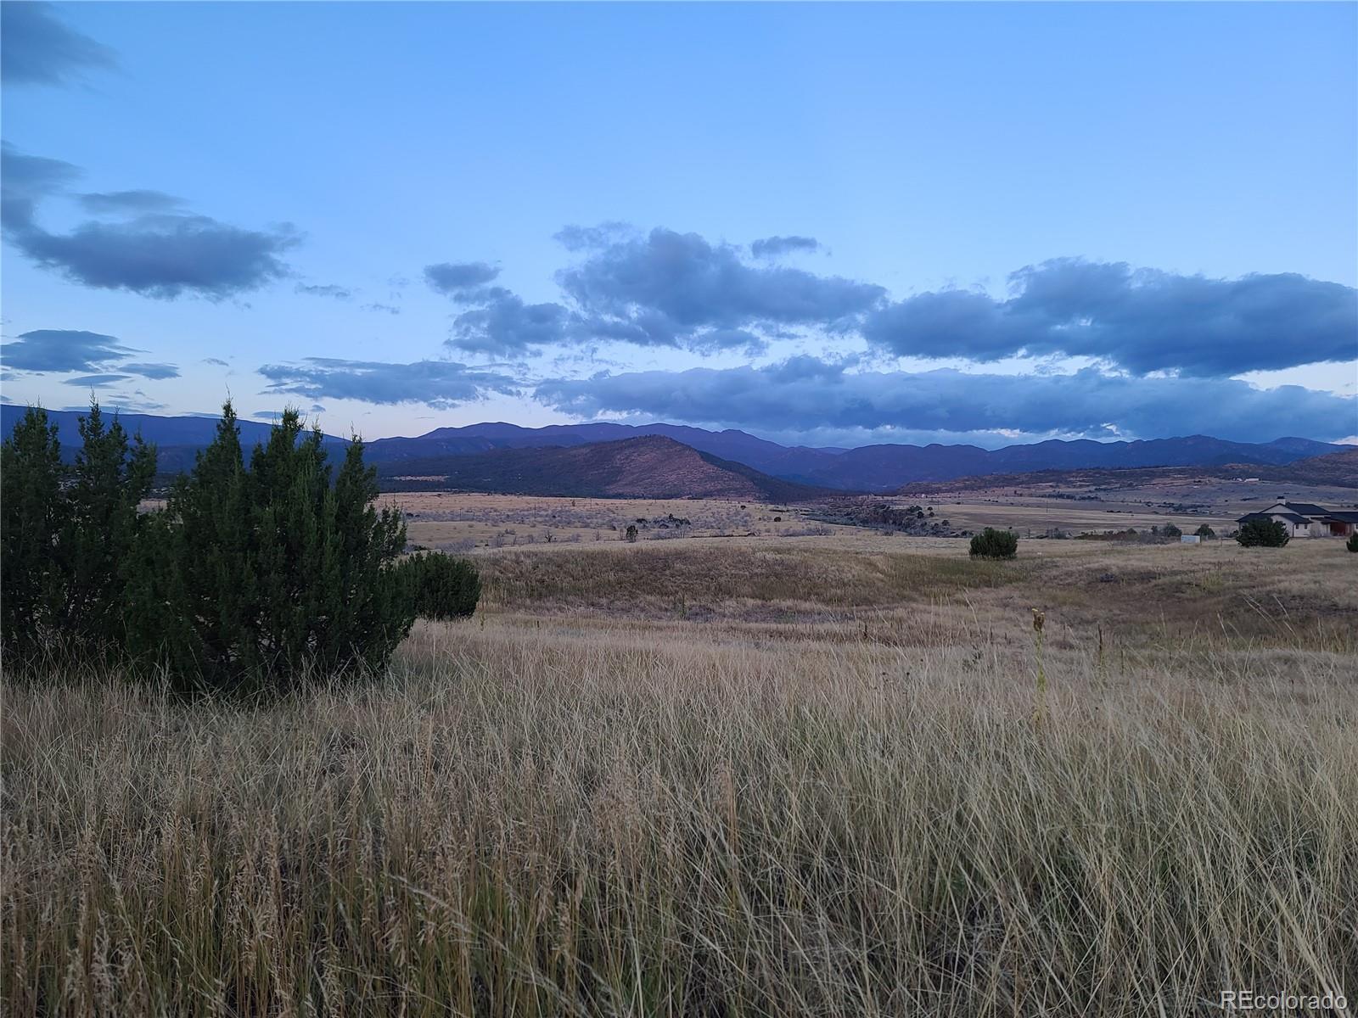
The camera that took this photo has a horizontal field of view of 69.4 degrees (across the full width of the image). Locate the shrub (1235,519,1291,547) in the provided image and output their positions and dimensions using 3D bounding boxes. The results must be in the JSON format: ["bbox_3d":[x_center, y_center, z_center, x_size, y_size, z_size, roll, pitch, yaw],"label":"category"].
[{"bbox_3d":[46.451,1.941,78.000,4.300,2.350,4.000,0,1,0],"label":"shrub"}]

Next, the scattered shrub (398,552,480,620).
[{"bbox_3d":[-4.184,1.352,17.000,1.450,1.200,1.350,0,1,0],"label":"scattered shrub"}]

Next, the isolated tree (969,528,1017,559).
[{"bbox_3d":[15.101,1.652,47.000,2.350,1.600,2.200,0,1,0],"label":"isolated tree"}]

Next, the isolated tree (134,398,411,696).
[{"bbox_3d":[-3.753,0.375,9.000,2.550,2.750,2.400,0,1,0],"label":"isolated tree"}]

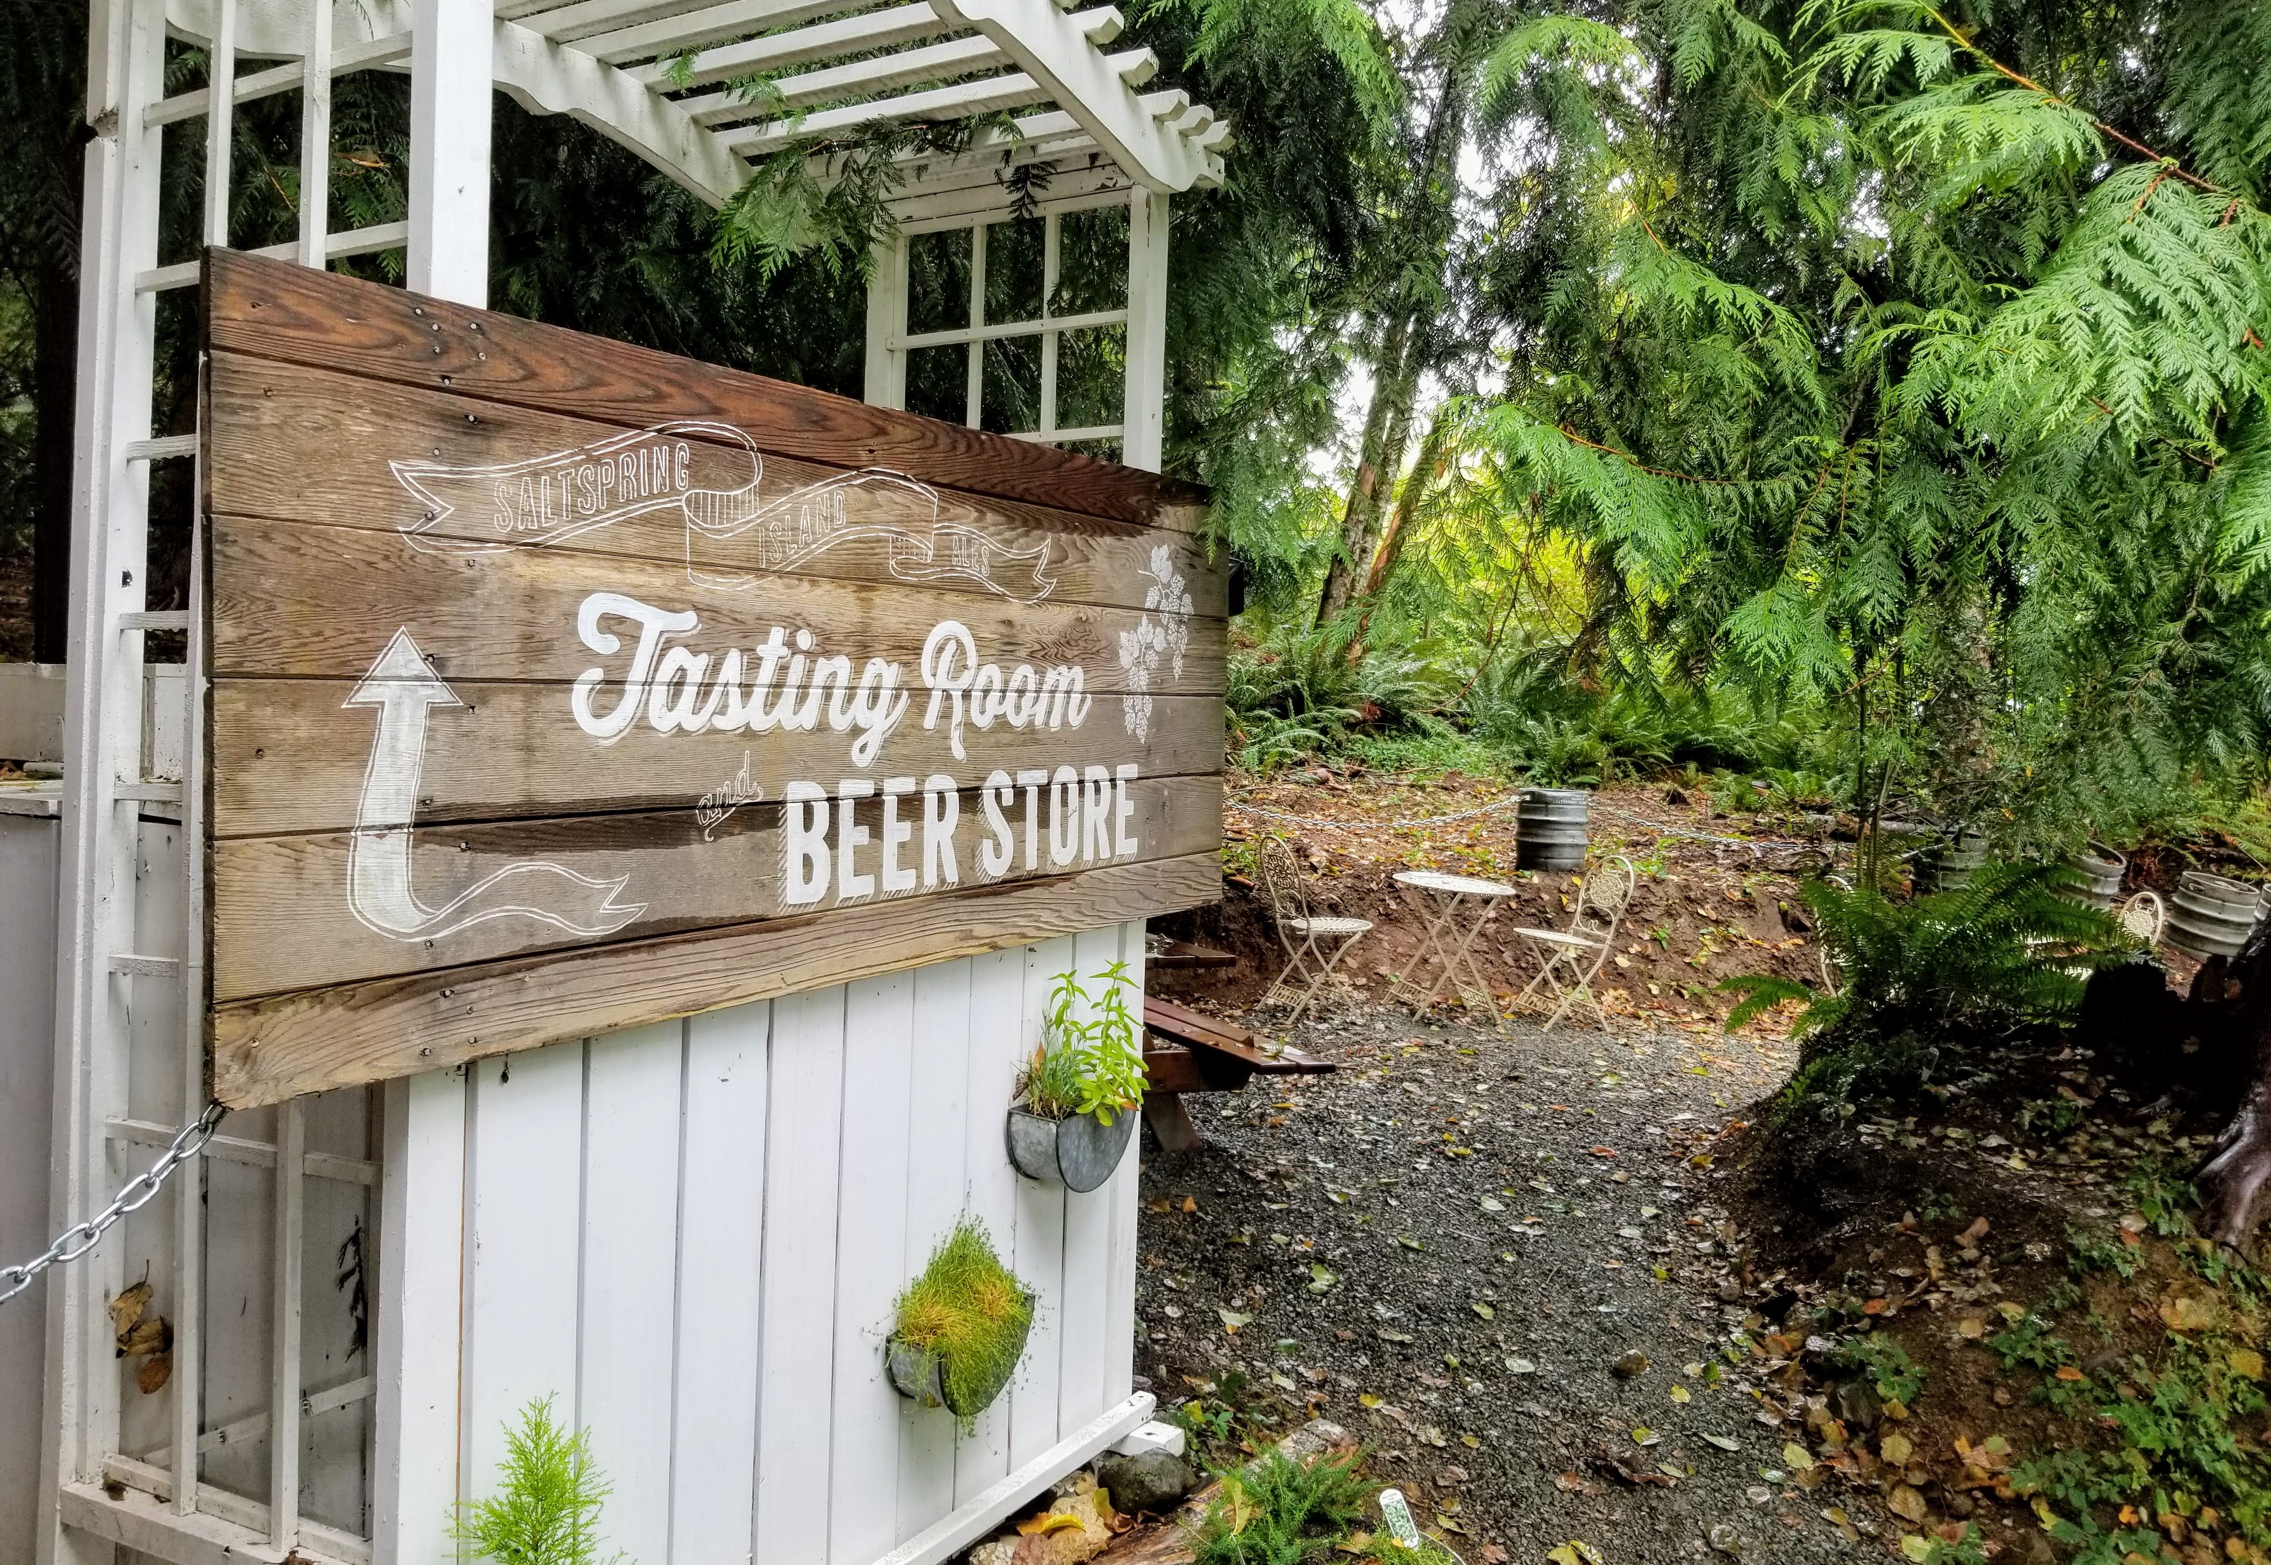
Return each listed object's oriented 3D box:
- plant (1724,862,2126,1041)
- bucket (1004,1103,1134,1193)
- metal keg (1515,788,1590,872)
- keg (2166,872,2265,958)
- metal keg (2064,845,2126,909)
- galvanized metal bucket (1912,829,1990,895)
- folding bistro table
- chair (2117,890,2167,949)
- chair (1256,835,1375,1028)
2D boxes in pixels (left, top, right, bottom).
[{"bbox_3d":[2.728,0.568,5.900,1.220,0.600,1.050,2,2,25],"label":"plant"},{"bbox_3d":[-0.099,0.609,2.800,0.090,0.130,0.240,2,2,30],"label":"bucket"},{"bbox_3d":[2.352,0.275,9.600,0.410,0.460,0.410,2,1,0],"label":"metal keg"},{"bbox_3d":[5.930,0.767,9.400,0.410,0.440,0.410,13,12,30],"label":"keg"},{"bbox_3d":[5.272,0.548,9.500,0.390,0.400,0.390,21,17,29],"label":"metal keg"},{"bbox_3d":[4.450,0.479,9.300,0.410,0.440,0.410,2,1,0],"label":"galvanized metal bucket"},{"bbox_3d":[1.615,0.846,8.700,0.620,0.720,0.620,2,1,0],"label":"folding bistro table"},{"bbox_3d":[5.107,1.025,9.000,0.490,0.920,0.410,1,2,-9],"label":"chair"},{"bbox_3d":[0.920,0.746,8.800,0.490,0.920,0.410,1,2,-22],"label":"chair"}]

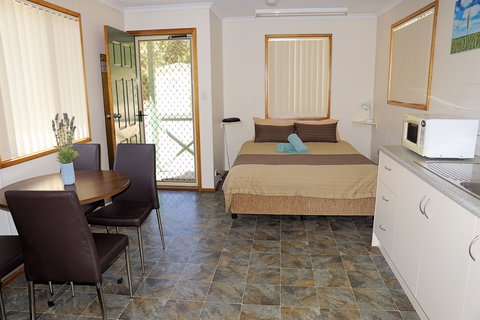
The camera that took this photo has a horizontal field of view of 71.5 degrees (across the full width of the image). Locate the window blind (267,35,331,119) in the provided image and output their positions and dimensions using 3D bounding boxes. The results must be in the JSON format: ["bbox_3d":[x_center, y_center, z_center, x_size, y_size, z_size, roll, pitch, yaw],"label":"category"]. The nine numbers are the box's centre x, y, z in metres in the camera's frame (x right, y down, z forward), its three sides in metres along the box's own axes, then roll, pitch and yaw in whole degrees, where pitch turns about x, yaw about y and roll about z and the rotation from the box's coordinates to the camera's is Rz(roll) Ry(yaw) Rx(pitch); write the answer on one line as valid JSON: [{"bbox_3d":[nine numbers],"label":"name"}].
[{"bbox_3d":[0.915,-1.282,5.216,0.970,1.260,0.070,2,13,7],"label":"window blind"}]

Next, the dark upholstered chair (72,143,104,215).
[{"bbox_3d":[-1.401,0.369,2.757,0.420,0.950,0.520,2,13,17],"label":"dark upholstered chair"}]

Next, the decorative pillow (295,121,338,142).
[{"bbox_3d":[1.145,-0.411,5.050,0.630,0.350,0.140,0,-21,7],"label":"decorative pillow"}]

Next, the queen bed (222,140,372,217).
[{"bbox_3d":[0.761,0.106,4.386,1.650,0.470,2.080,0,12,7],"label":"queen bed"}]

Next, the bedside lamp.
[{"bbox_3d":[1.935,-0.718,5.083,0.200,0.310,0.130,-7,13,-23],"label":"bedside lamp"}]

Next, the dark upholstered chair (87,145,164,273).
[{"bbox_3d":[-0.909,0.370,2.698,0.420,0.950,0.520,0,12,7],"label":"dark upholstered chair"}]

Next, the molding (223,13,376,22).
[{"bbox_3d":[0.877,-2.147,5.003,2.300,0.075,0.070,2,13,7],"label":"molding"}]

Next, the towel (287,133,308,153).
[{"bbox_3d":[0.726,-0.237,4.294,0.130,0.285,0.140,-40,-14,35],"label":"towel"}]

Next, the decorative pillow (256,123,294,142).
[{"bbox_3d":[0.531,-0.413,5.124,0.610,0.350,0.140,0,-21,7],"label":"decorative pillow"}]

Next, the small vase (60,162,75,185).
[{"bbox_3d":[-1.242,0.102,2.411,0.086,0.145,0.086,0,12,7],"label":"small vase"}]

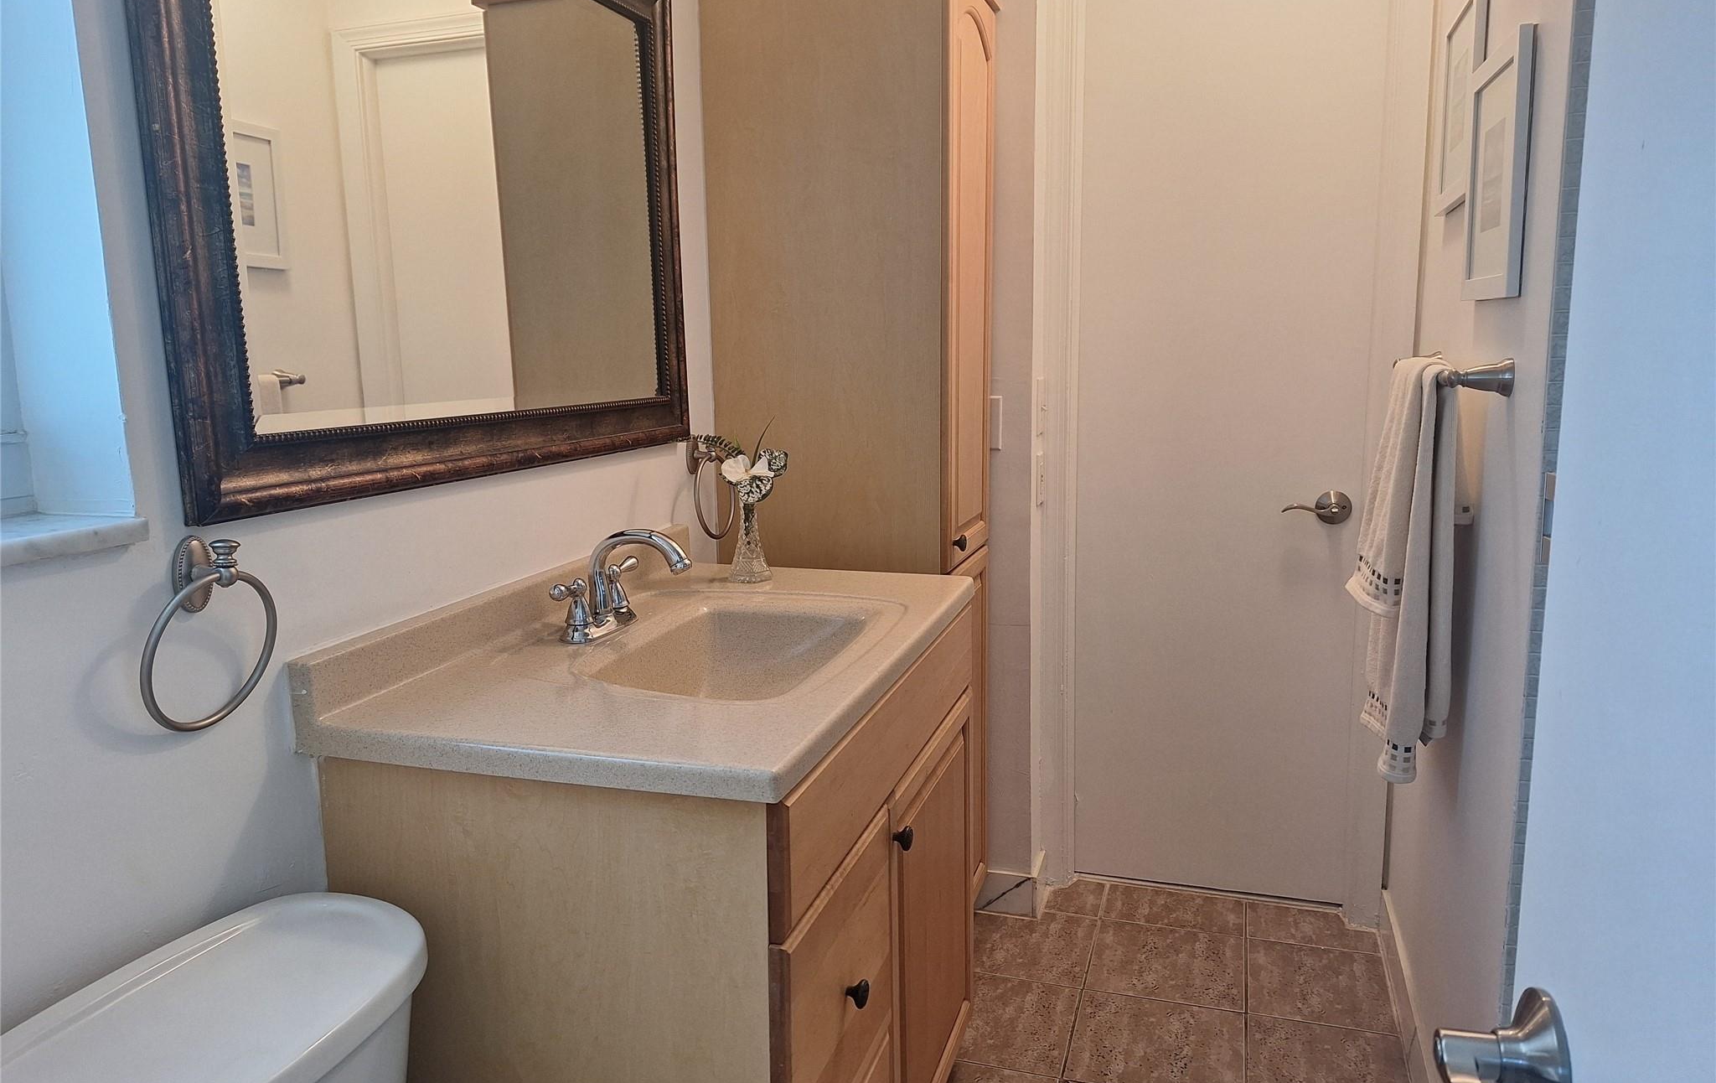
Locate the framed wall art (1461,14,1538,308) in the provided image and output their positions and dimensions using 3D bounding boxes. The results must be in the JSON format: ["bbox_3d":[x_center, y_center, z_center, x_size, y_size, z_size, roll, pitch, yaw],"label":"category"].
[{"bbox_3d":[0.855,-0.488,1.527,0.020,0.325,0.310,2,10,18],"label":"framed wall art"}]

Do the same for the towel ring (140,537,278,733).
[{"bbox_3d":[-0.593,0.086,1.044,0.062,0.182,0.153,2,9,17],"label":"towel ring"}]

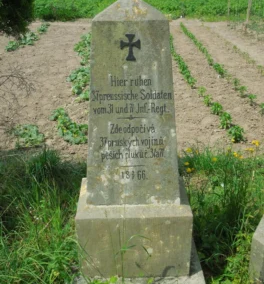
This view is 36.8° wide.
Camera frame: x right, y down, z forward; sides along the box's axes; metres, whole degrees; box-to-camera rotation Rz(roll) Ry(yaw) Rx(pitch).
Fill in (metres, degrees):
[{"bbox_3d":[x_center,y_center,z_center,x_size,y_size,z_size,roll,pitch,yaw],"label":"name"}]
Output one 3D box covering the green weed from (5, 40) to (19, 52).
[{"bbox_3d":[-2.400,-1.902,7.900,0.280,0.190,0.280,-8,26,-15],"label":"green weed"}]

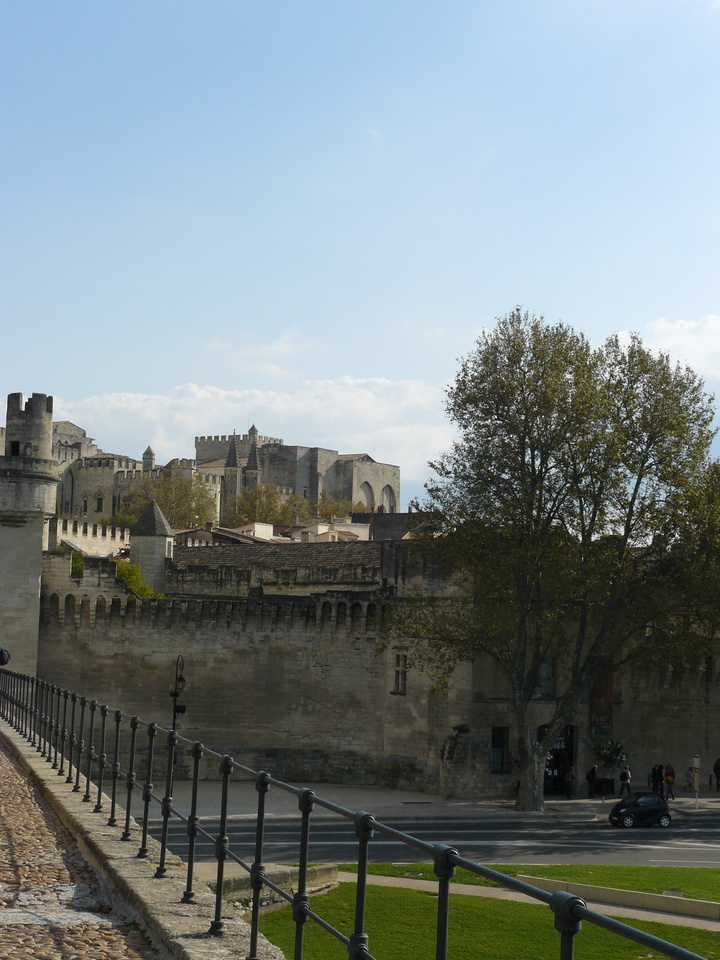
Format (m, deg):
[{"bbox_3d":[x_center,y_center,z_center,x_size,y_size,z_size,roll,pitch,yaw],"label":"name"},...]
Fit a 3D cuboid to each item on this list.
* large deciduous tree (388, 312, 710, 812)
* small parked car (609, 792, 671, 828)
[{"bbox_3d":[9.799,3.806,90.350,16.139,25.260,15.000,1,-5,0],"label":"large deciduous tree"},{"bbox_3d":[12.949,15.238,83.370,2.650,1.550,1.550,3,-5,-14],"label":"small parked car"}]

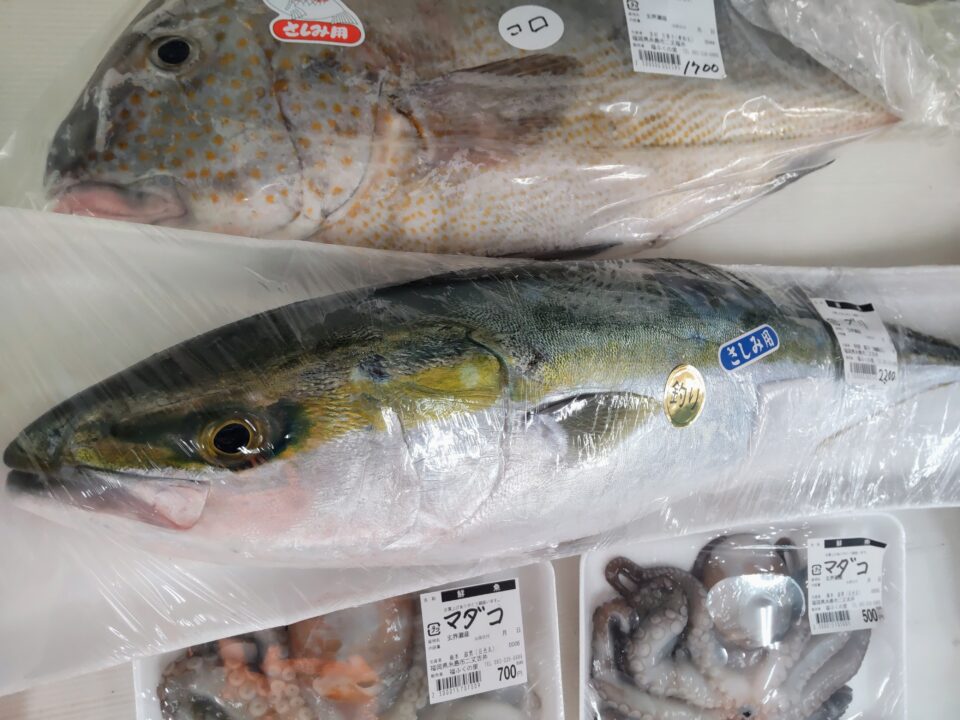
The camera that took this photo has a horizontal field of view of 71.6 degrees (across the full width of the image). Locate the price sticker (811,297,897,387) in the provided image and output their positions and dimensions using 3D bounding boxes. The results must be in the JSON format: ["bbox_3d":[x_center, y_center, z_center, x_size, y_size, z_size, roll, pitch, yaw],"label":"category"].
[{"bbox_3d":[0.226,-0.011,0.397,0.053,0.006,0.054,0,69,-27],"label":"price sticker"}]

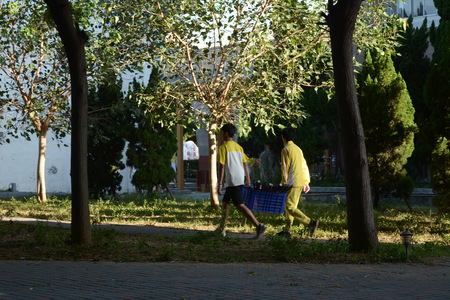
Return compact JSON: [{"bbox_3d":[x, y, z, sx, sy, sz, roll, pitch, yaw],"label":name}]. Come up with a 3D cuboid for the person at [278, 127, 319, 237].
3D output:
[{"bbox_3d":[1.061,0.476,15.000,0.600,1.600,0.480,1,1,41],"label":"person"}]

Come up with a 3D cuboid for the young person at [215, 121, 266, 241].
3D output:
[{"bbox_3d":[0.224,0.448,14.800,0.620,1.640,0.500,1,1,42],"label":"young person"}]

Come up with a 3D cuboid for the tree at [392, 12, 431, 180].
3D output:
[{"bbox_3d":[5.004,-1.301,27.500,1.250,4.550,1.250,0,1,0],"label":"tree"}]

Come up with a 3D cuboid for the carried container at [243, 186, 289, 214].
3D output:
[{"bbox_3d":[0.567,0.749,14.900,0.570,0.300,0.400,6,4,-21],"label":"carried container"}]

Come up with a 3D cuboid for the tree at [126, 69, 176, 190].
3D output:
[{"bbox_3d":[-1.766,-0.439,24.300,1.250,3.000,1.200,0,1,0],"label":"tree"}]

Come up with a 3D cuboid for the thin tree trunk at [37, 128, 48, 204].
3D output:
[{"bbox_3d":[-3.882,0.351,21.800,0.220,1.550,0.210,0,1,0],"label":"thin tree trunk"}]

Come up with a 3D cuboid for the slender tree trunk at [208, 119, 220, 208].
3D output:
[{"bbox_3d":[-0.203,0.280,19.800,0.210,1.720,0.200,0,1,0],"label":"slender tree trunk"}]

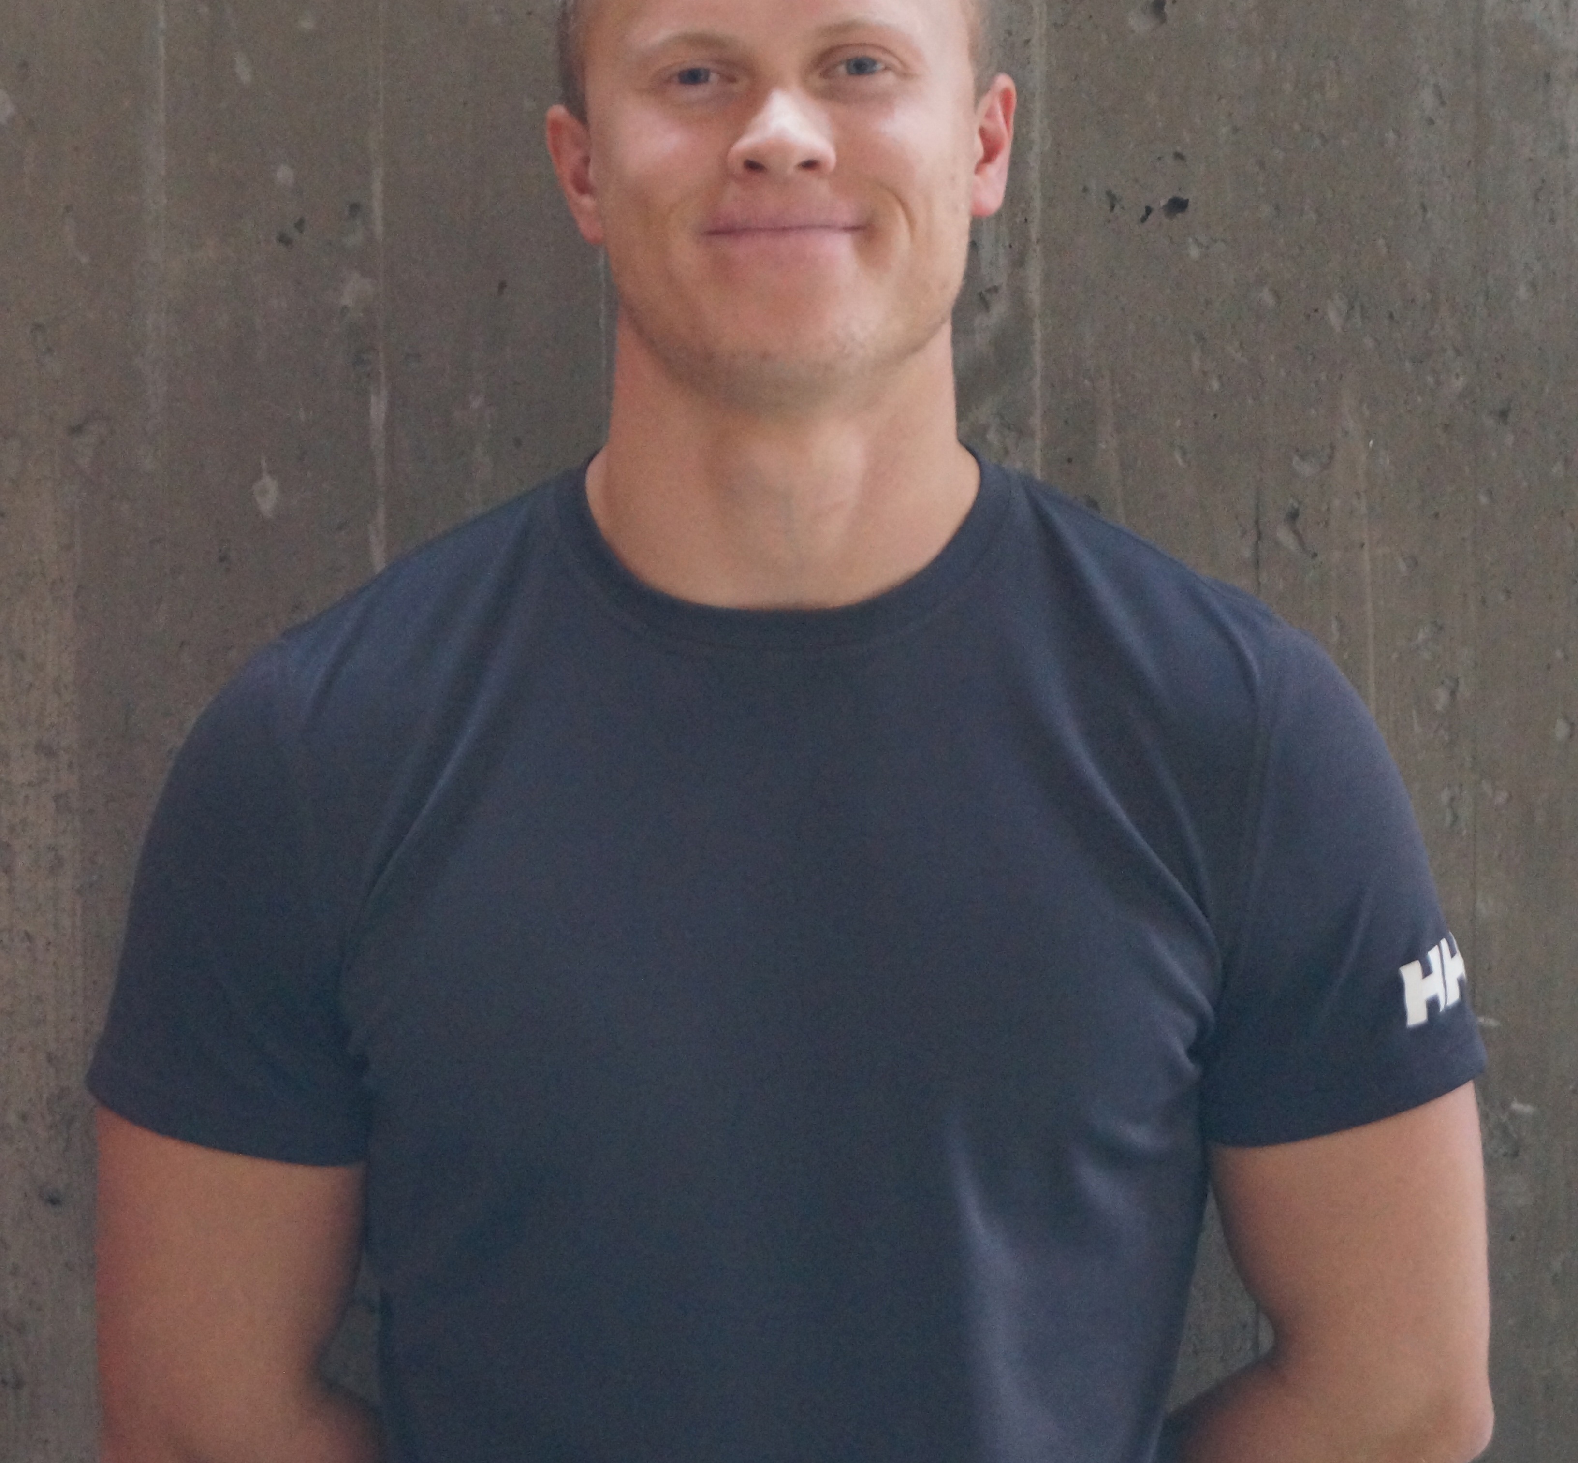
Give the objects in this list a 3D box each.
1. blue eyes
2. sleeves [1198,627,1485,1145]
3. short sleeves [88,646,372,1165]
[{"bbox_3d":[-0.004,-0.253,2.070,0.085,0.013,0.020,-3,-3,0],"label":"blue eyes"},{"bbox_3d":[0.221,0.061,2.160,0.115,0.207,0.150,0,0,0],"label":"sleeves"},{"bbox_3d":[-0.224,0.070,2.160,0.115,0.207,0.150,0,0,0],"label":"short sleeves"}]

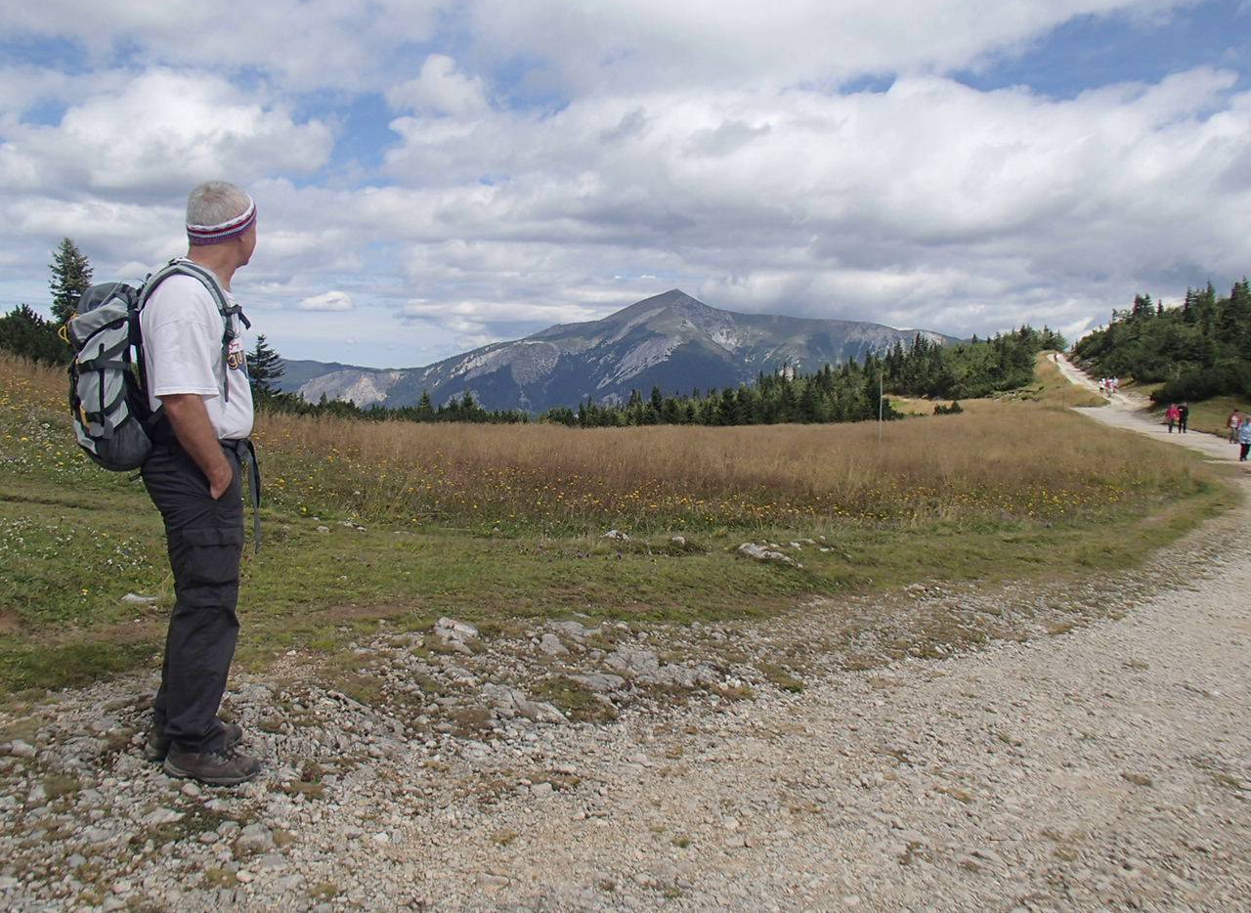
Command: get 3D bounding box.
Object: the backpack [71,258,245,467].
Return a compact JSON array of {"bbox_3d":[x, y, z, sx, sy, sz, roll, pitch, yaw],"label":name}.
[{"bbox_3d":[-1.390,-0.270,2.990,0.430,0.600,0.360,-5,7,-7],"label":"backpack"}]

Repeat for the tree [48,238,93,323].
[{"bbox_3d":[-19.200,-5.500,35.000,1.700,4.000,1.700,0,6,0],"label":"tree"}]

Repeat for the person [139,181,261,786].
[{"bbox_3d":[-1.260,0.090,3.020,0.370,1.780,0.540,-1,6,-8],"label":"person"}]

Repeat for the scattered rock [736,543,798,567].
[{"bbox_3d":[1.130,0.800,8.100,0.520,0.160,0.340,3,7,25],"label":"scattered rock"}]

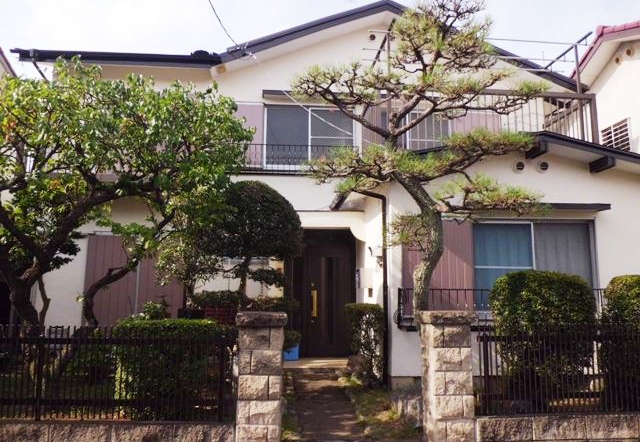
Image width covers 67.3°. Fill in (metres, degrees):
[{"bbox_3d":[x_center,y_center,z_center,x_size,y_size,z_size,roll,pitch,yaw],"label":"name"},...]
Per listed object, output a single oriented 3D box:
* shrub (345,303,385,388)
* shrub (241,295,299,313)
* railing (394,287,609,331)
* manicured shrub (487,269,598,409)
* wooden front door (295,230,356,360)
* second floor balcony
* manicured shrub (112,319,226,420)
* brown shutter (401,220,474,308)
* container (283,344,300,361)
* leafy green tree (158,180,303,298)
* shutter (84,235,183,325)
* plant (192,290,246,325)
[{"bbox_3d":[0.626,1.713,6.713,0.561,1.092,0.550,1,-8,-4],"label":"shrub"},{"bbox_3d":[-0.703,1.190,6.768,0.827,0.308,0.700,1,-8,-4],"label":"shrub"},{"bbox_3d":[2.367,1.134,6.215,2.780,0.530,0.280,1,-8,-4],"label":"railing"},{"bbox_3d":[2.175,1.111,4.715,1.080,1.280,1.020,1,-8,-4],"label":"manicured shrub"},{"bbox_3d":[0.066,1.302,8.679,1.159,2.258,0.100,1,-8,-4],"label":"wooden front door"},{"bbox_3d":[1.608,-1.528,8.641,6.200,1.350,1.400,1,-8,-4],"label":"second floor balcony"},{"bbox_3d":[-1.453,1.466,4.856,1.010,0.864,0.800,1,-8,-4],"label":"manicured shrub"},{"bbox_3d":[1.614,0.598,6.558,1.003,1.252,0.100,1,-8,-4],"label":"brown shutter"},{"bbox_3d":[-0.512,2.242,8.153,0.360,0.290,0.300,1,-8,-4],"label":"container"},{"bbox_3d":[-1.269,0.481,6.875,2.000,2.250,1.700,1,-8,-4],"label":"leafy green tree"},{"bbox_3d":[-3.288,1.103,8.522,1.719,1.698,0.100,1,-8,-4],"label":"shutter"},{"bbox_3d":[-1.415,1.251,6.755,0.760,0.580,0.480,1,-8,-4],"label":"plant"}]

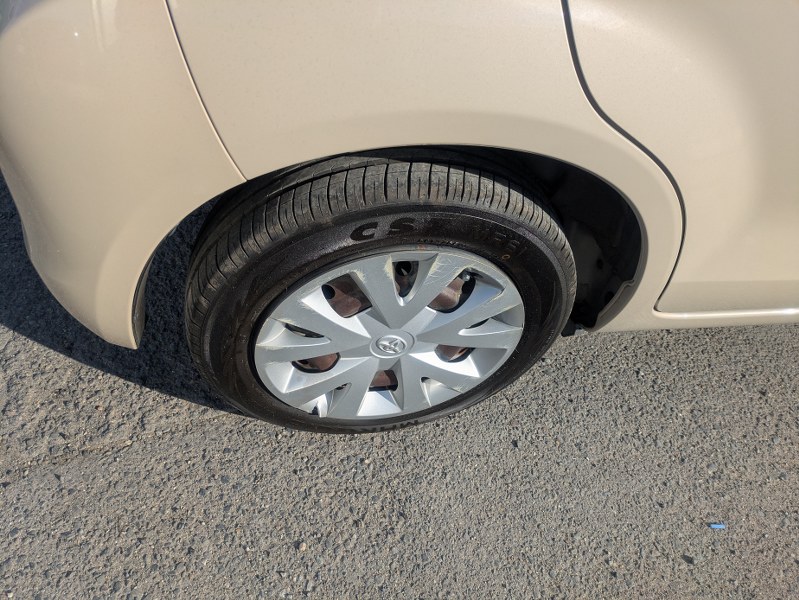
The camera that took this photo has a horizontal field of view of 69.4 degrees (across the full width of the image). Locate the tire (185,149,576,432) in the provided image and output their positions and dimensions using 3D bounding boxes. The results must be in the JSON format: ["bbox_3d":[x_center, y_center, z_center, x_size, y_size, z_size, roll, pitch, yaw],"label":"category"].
[{"bbox_3d":[-0.025,0.005,0.897,0.574,0.572,0.174,-4,49,-13],"label":"tire"}]

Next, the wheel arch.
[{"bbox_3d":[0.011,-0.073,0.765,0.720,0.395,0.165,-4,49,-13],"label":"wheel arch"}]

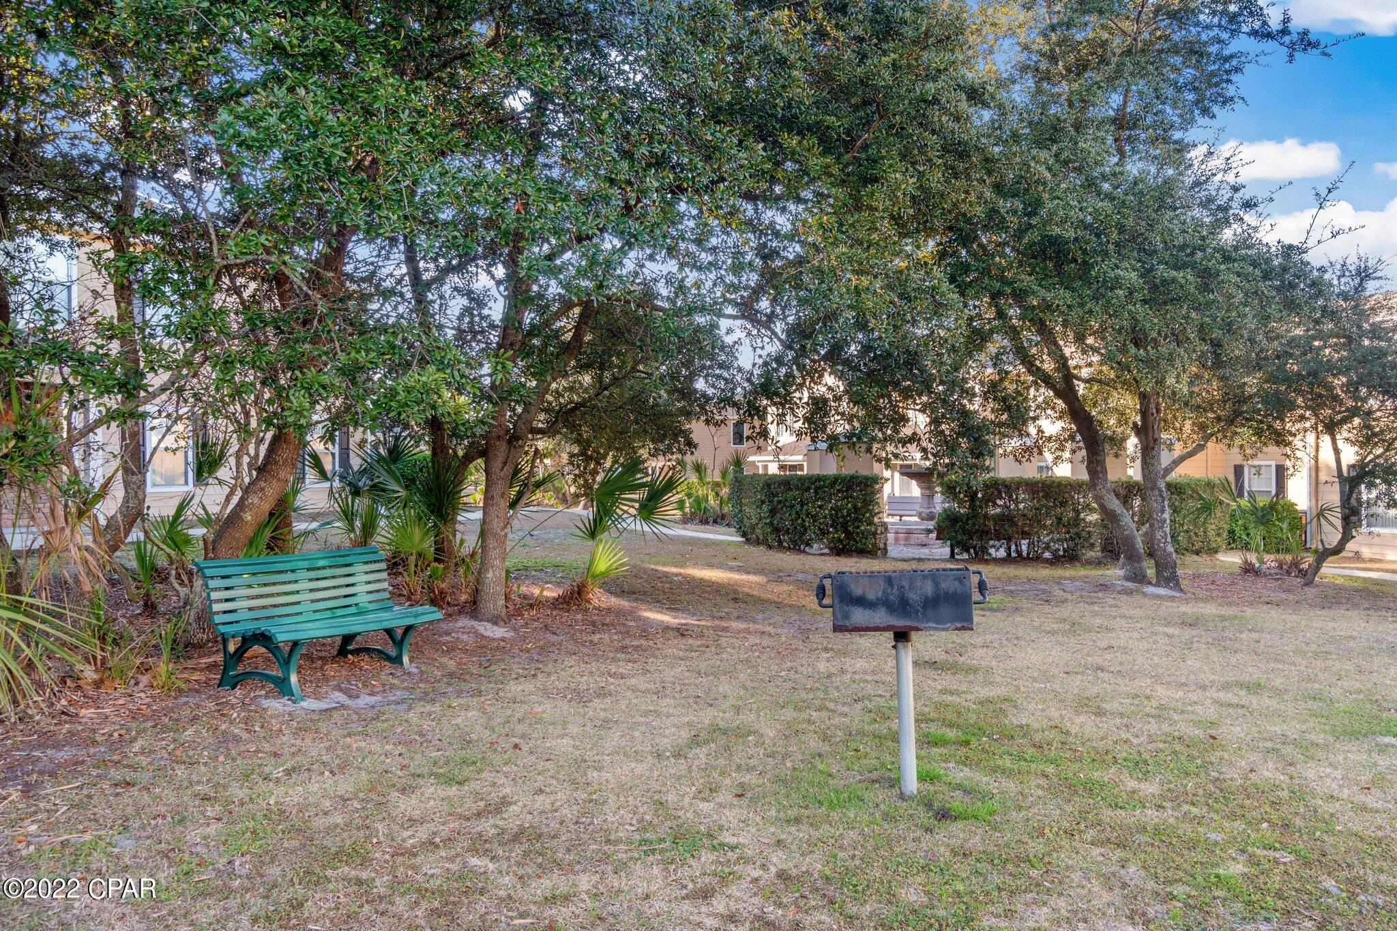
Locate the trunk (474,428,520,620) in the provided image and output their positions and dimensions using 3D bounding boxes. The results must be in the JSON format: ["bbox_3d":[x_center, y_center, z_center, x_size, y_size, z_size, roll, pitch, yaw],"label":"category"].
[{"bbox_3d":[-1.680,0.480,8.750,0.370,1.630,0.330,0,0,0],"label":"trunk"}]

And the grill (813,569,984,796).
[{"bbox_3d":[0.790,0.835,4.060,0.650,0.880,0.370,0,0,11],"label":"grill"}]

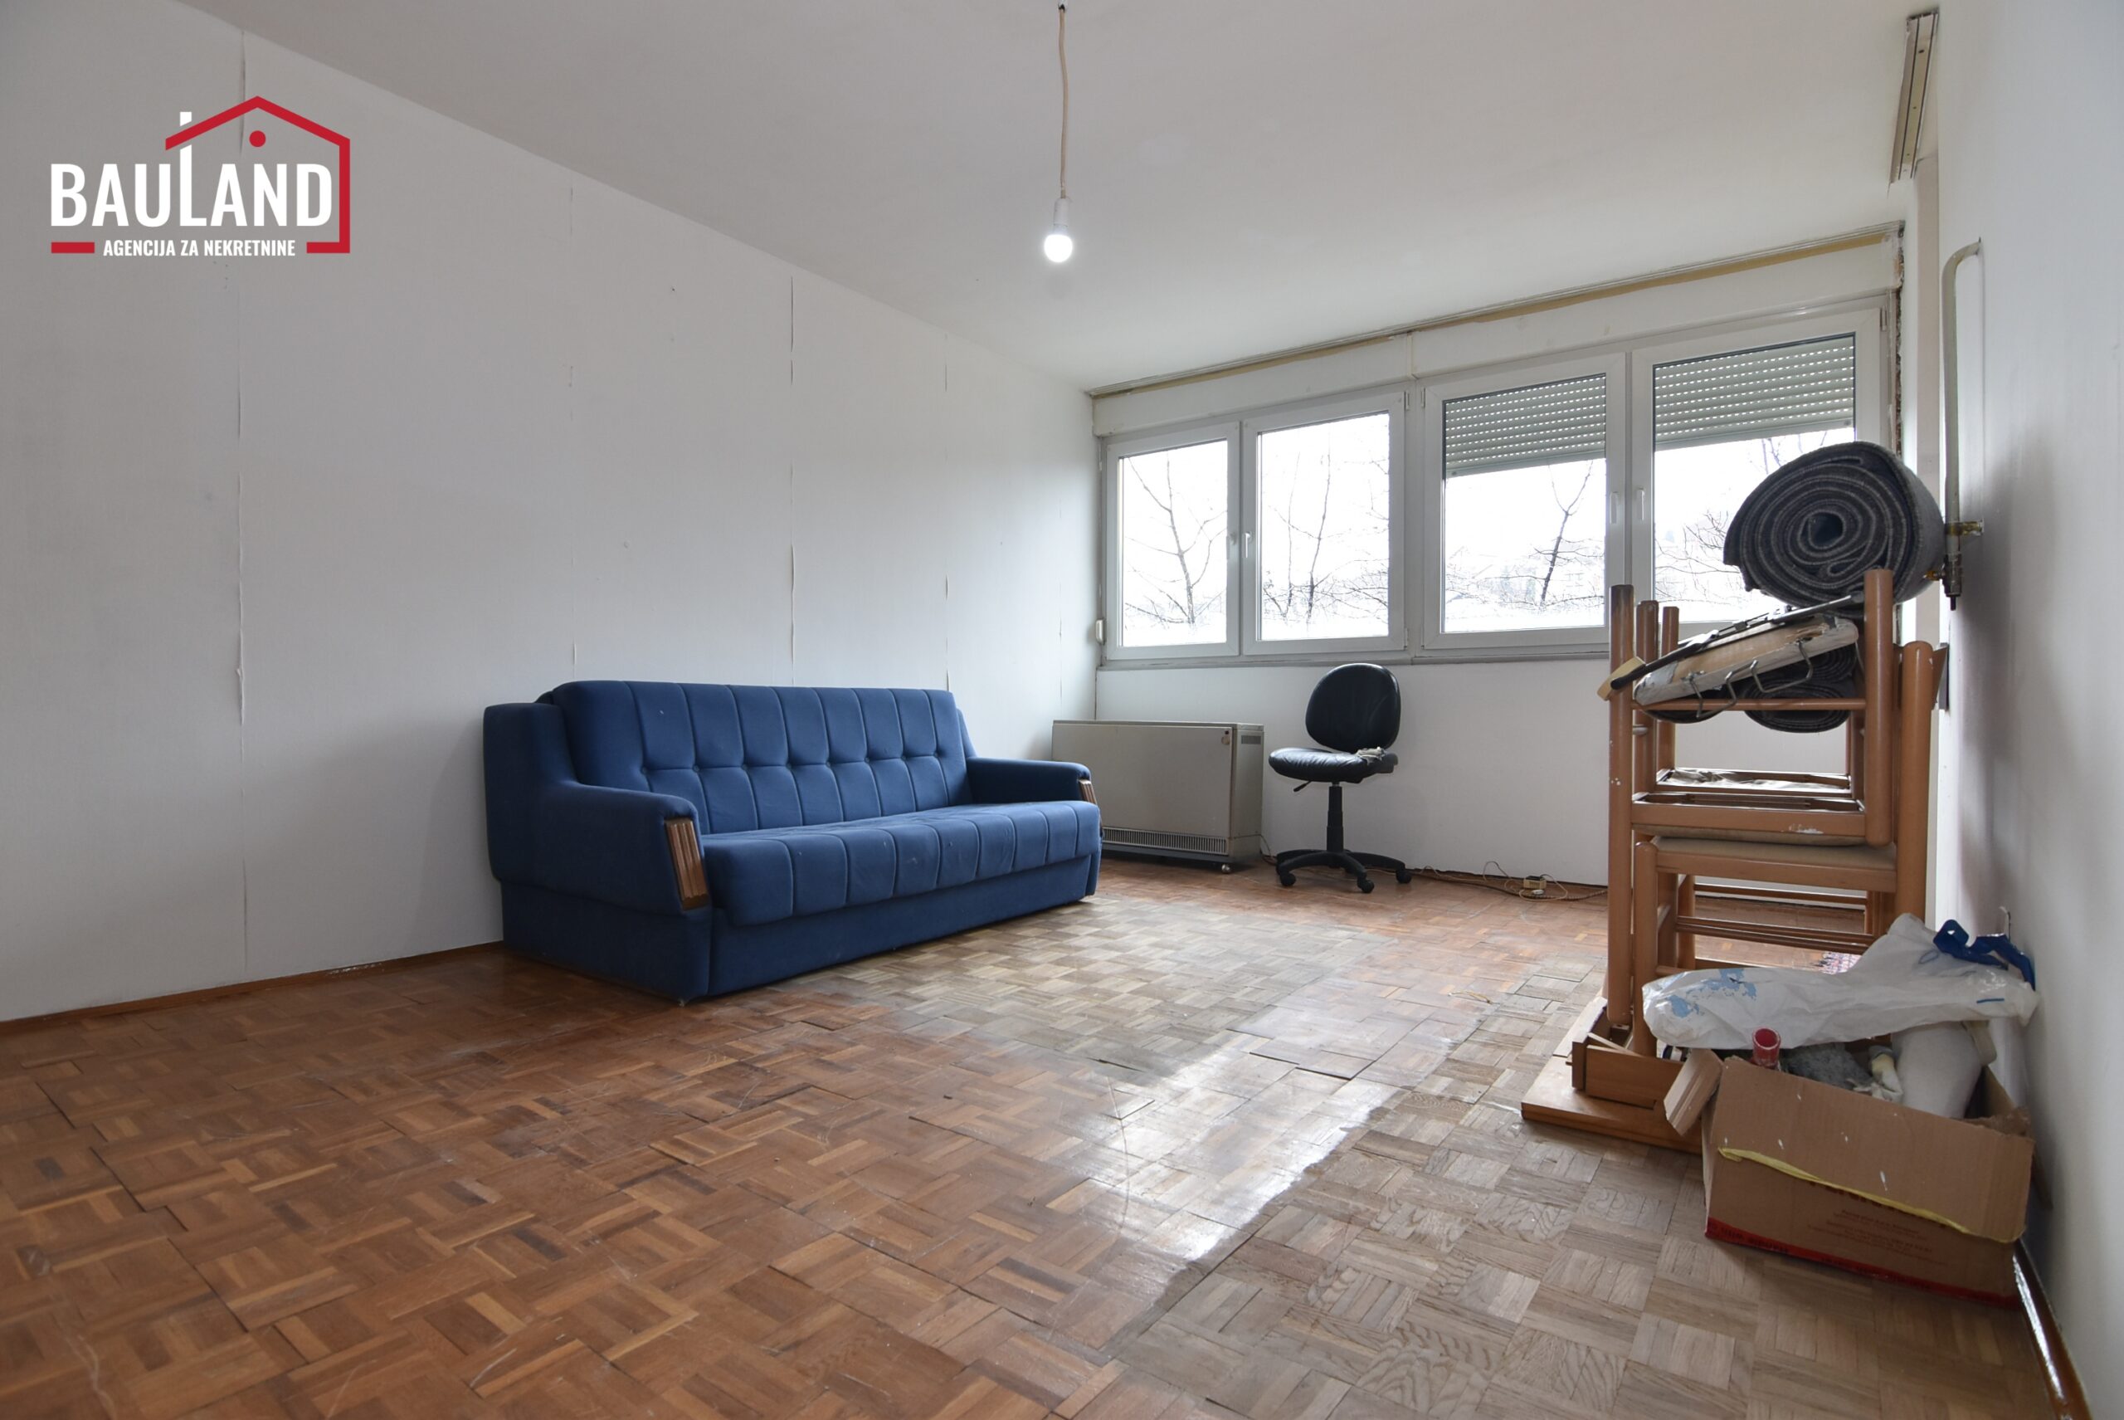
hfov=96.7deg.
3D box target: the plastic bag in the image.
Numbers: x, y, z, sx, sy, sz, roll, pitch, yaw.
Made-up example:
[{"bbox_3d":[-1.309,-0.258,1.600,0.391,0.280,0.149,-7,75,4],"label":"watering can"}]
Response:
[{"bbox_3d":[1.145,0.400,1.417,0.450,0.180,0.210,0,0,30],"label":"plastic bag"}]

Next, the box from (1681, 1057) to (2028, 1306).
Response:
[{"bbox_3d":[1.135,0.650,1.412,0.380,0.250,0.265,0,0,28],"label":"box"}]

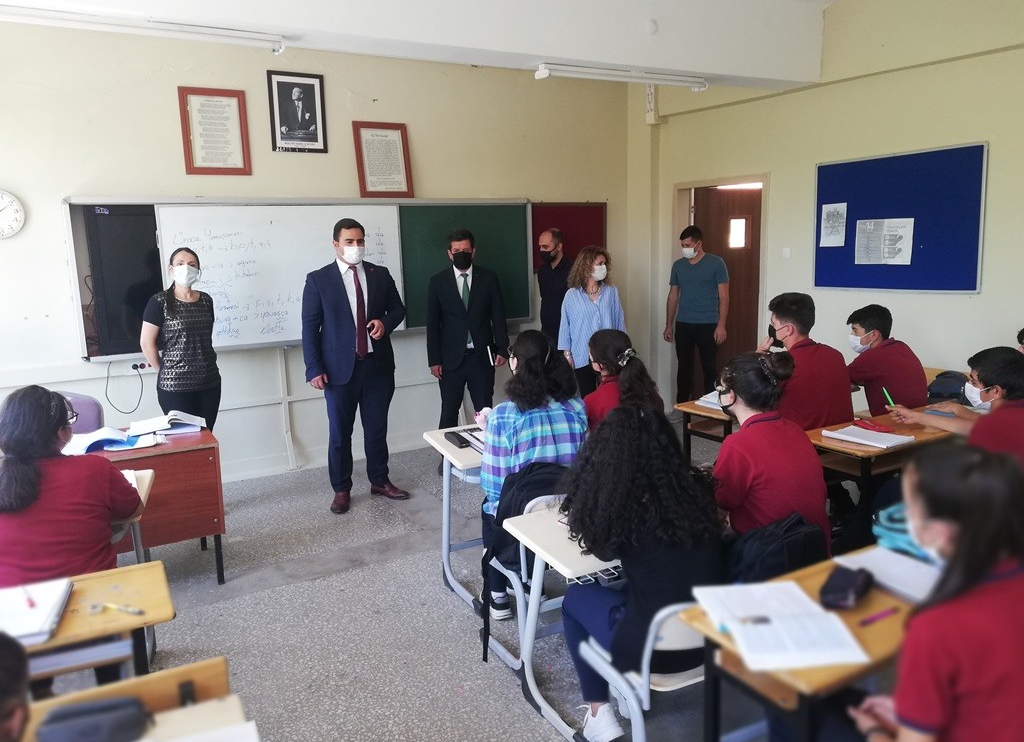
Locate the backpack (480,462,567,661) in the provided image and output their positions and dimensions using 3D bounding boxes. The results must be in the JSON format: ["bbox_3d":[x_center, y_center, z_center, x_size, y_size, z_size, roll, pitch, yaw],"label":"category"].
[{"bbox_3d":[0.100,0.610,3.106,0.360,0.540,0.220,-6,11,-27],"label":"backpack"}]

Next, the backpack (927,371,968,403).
[{"bbox_3d":[2.653,0.219,4.800,0.200,0.420,0.310,-7,10,-31],"label":"backpack"}]

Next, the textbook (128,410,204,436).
[{"bbox_3d":[-1.777,0.264,4.104,0.365,0.070,0.250,-7,10,-32],"label":"textbook"}]

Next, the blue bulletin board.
[{"bbox_3d":[2.546,-0.991,5.369,0.030,0.906,1.221,-7,10,-32],"label":"blue bulletin board"}]

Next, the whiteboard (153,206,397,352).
[{"bbox_3d":[-1.582,-0.700,5.733,1.730,0.955,0.045,-7,10,-31],"label":"whiteboard"}]

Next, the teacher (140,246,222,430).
[{"bbox_3d":[-1.975,0.098,4.873,0.450,1.675,0.320,-7,10,-28],"label":"teacher"}]

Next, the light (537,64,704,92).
[{"bbox_3d":[0.730,-1.861,5.108,1.250,0.085,0.120,-6,10,-28],"label":"light"}]

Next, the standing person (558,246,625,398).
[{"bbox_3d":[0.599,-0.134,5.994,0.500,1.600,0.320,-3,9,-6],"label":"standing person"}]

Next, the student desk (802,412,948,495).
[{"bbox_3d":[1.841,0.621,3.765,1.200,0.740,0.420,-7,10,-31],"label":"student desk"}]

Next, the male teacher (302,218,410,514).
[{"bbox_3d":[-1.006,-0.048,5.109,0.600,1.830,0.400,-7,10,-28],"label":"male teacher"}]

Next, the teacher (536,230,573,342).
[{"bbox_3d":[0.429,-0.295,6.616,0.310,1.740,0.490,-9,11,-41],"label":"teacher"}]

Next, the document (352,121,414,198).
[{"bbox_3d":[-0.961,-1.598,6.051,0.433,0.565,0.030,-7,2,-31],"label":"document"}]

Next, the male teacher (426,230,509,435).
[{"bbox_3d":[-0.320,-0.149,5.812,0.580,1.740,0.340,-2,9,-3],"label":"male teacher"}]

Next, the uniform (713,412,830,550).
[{"bbox_3d":[0.830,0.416,2.572,0.440,0.580,0.340,-6,11,-27],"label":"uniform"}]

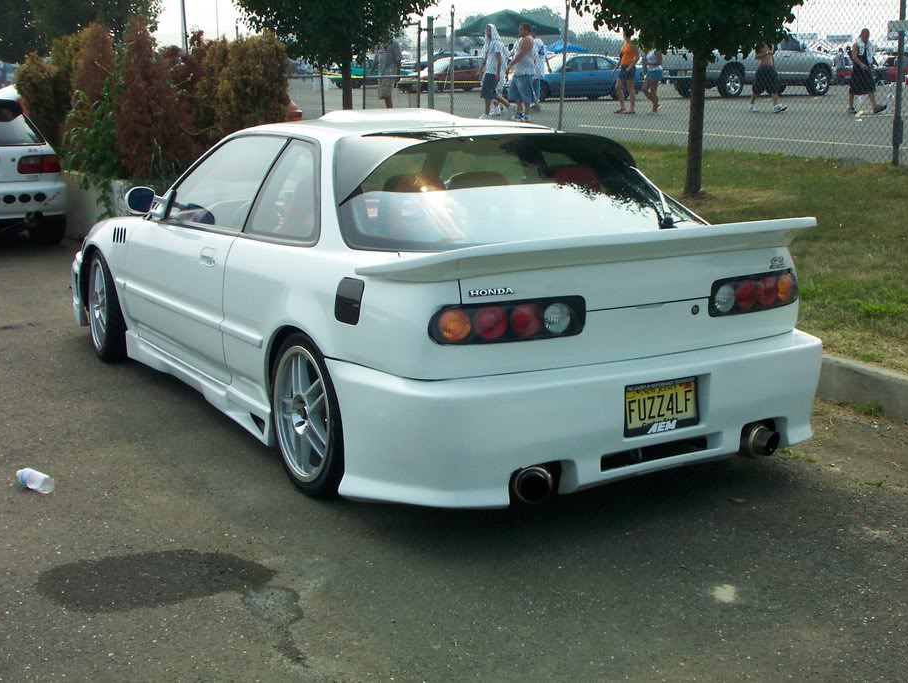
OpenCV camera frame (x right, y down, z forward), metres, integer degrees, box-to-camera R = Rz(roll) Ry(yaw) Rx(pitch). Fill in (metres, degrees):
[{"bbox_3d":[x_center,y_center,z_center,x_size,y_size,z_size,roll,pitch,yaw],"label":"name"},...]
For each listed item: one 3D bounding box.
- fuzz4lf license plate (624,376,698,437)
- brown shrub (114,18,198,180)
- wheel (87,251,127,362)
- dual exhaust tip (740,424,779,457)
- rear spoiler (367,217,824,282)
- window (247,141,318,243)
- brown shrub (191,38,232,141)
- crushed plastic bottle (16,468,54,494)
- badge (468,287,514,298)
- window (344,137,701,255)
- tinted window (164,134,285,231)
[{"bbox_3d":[0.667,0.206,4.288,0.309,0.159,0.020,-7,14,-30],"label":"fuzz4lf license plate"},{"bbox_3d":[-2.632,-2.141,11.829,0.746,1.411,0.726,-2,12,-5],"label":"brown shrub"},{"bbox_3d":[-1.727,-0.195,6.871,0.214,0.601,0.601,-6,13,-26],"label":"wheel"},{"bbox_3d":[1.048,0.334,4.585,0.119,0.119,0.139,-7,14,-30],"label":"dual exhaust tip"},{"bbox_3d":[0.517,-0.324,4.411,1.610,0.144,0.467,-7,14,-30],"label":"rear spoiler"},{"bbox_3d":[-0.564,-0.543,4.859,0.060,0.388,0.646,22,-2,-32],"label":"window"},{"bbox_3d":[-2.335,-2.302,12.823,0.477,1.242,0.497,-2,12,-5],"label":"brown shrub"},{"bbox_3d":[-1.530,0.506,4.868,0.204,0.064,0.066,10,16,40],"label":"crushed plastic bottle"},{"bbox_3d":[0.113,-0.147,4.029,0.164,0.027,0.012,-5,13,-22],"label":"badge"},{"bbox_3d":[0.262,-0.494,4.817,1.352,0.179,0.914,-7,33,-30],"label":"window"},{"bbox_3d":[-0.971,-0.653,5.534,0.070,0.437,0.974,19,0,-32],"label":"tinted window"}]

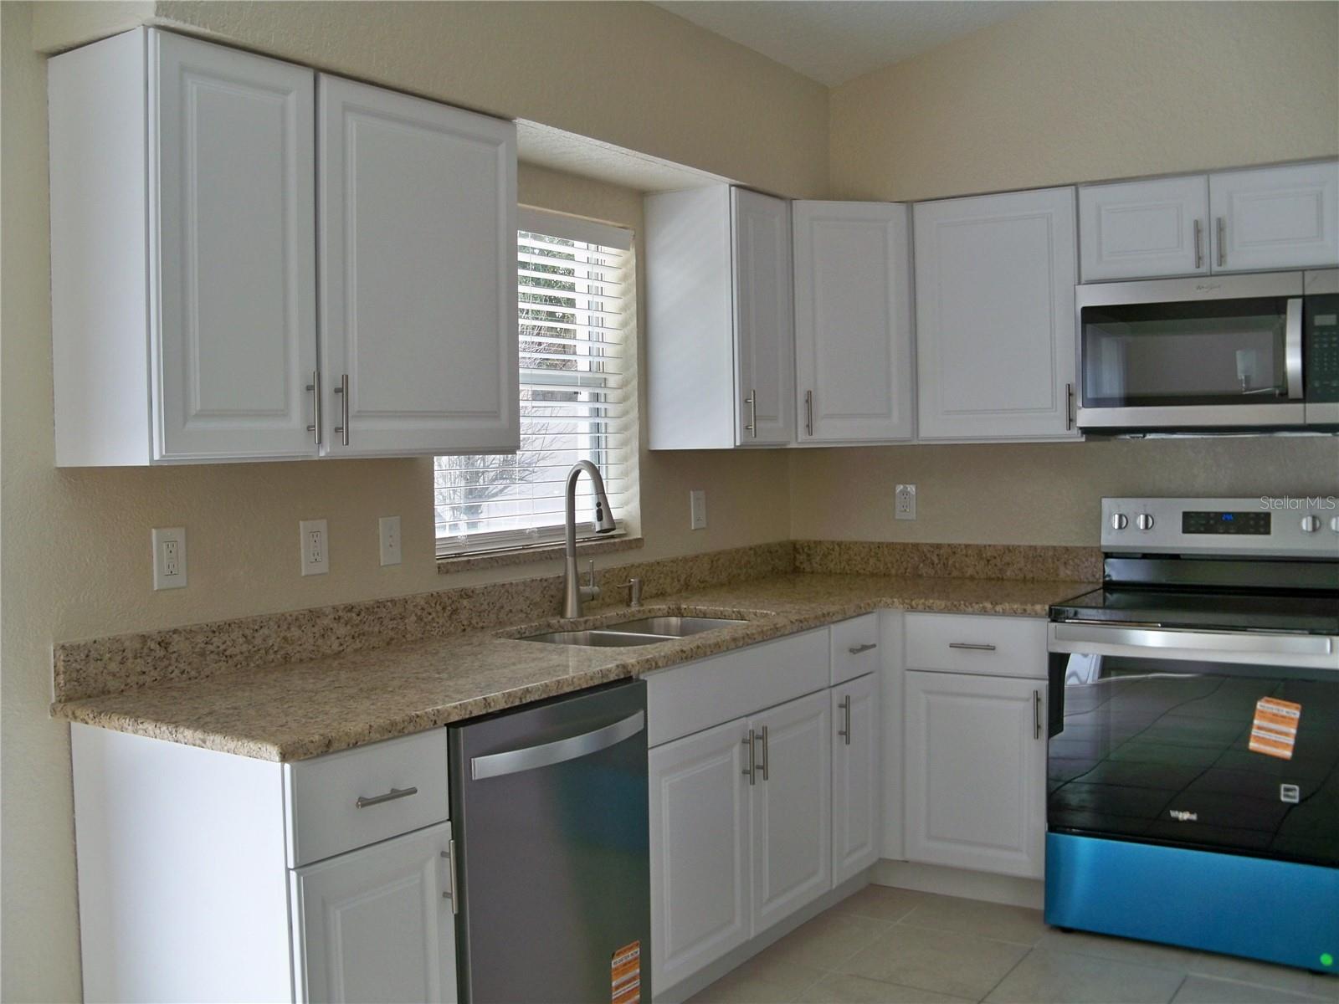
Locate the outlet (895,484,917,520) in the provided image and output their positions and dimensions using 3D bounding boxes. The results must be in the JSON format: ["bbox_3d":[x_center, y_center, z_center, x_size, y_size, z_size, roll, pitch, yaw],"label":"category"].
[{"bbox_3d":[0.801,0.001,4.592,0.078,0.122,0.010,1,3,34],"label":"outlet"}]

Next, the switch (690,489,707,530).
[{"bbox_3d":[0.098,0.026,4.322,0.010,0.122,0.078,1,3,34],"label":"switch"}]

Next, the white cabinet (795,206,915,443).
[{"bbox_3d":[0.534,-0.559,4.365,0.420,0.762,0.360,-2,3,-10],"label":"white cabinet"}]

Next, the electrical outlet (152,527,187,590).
[{"bbox_3d":[-1.002,0.114,2.723,0.010,0.122,0.078,1,3,34],"label":"electrical outlet"}]

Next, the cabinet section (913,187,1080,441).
[{"bbox_3d":[1.062,-0.564,4.198,0.520,0.750,0.320,1,3,34],"label":"cabinet section"}]

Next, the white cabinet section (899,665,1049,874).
[{"bbox_3d":[1.007,0.758,4.045,0.425,0.572,0.530,1,3,34],"label":"white cabinet section"}]

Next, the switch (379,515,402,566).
[{"bbox_3d":[-0.660,0.094,3.221,0.010,0.116,0.071,1,3,34],"label":"switch"}]

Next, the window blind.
[{"bbox_3d":[-0.384,-0.335,3.719,0.100,0.930,0.870,1,3,34],"label":"window blind"}]

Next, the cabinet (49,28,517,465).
[{"bbox_3d":[-0.745,-0.464,2.809,0.325,0.762,0.965,1,3,34],"label":"cabinet"}]

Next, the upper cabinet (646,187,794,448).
[{"bbox_3d":[0.155,-0.540,4.119,0.325,0.762,0.325,1,3,34],"label":"upper cabinet"}]

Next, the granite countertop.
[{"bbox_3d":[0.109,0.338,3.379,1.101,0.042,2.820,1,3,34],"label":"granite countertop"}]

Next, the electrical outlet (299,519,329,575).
[{"bbox_3d":[-0.791,0.102,3.030,0.010,0.122,0.078,1,3,34],"label":"electrical outlet"}]

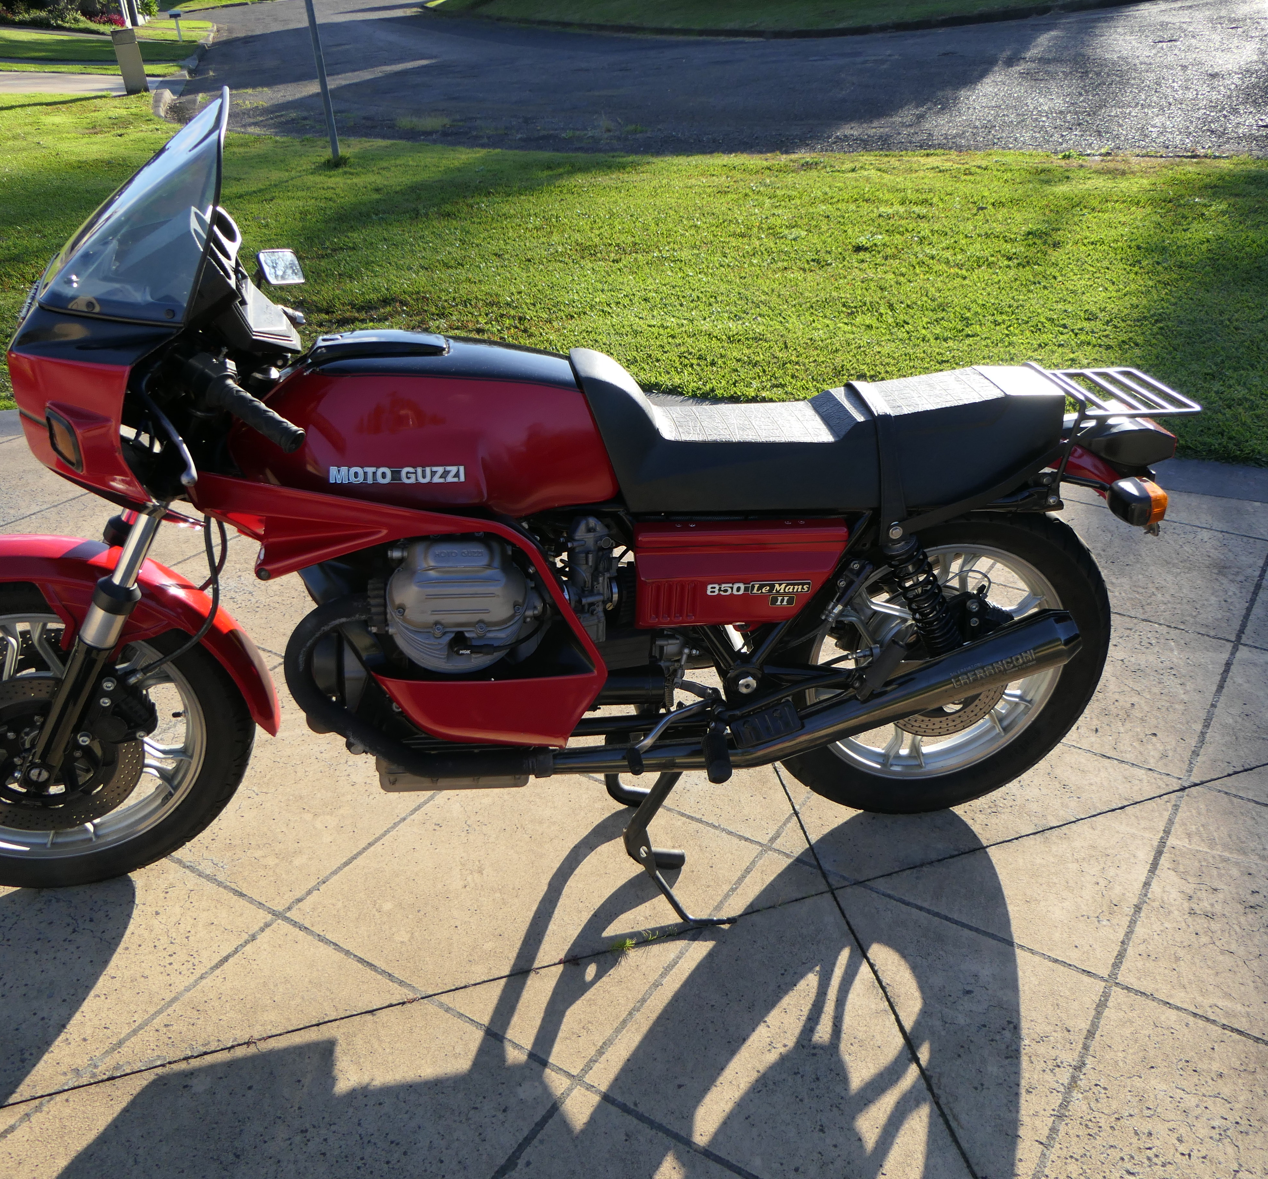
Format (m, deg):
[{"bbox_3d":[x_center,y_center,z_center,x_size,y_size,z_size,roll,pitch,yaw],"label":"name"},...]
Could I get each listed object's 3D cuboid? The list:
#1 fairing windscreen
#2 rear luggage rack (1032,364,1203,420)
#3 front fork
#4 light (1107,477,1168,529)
[{"bbox_3d":[-0.671,-0.522,1.568,0.290,0.280,0.410,-8,32,-15],"label":"fairing windscreen"},{"bbox_3d":[0.783,-0.337,1.944,0.218,0.050,0.224,-4,27,-8],"label":"rear luggage rack"},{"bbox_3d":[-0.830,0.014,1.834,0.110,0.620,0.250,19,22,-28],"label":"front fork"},{"bbox_3d":[0.790,-0.138,1.855,0.084,0.072,0.070,-4,27,-8],"label":"light"}]

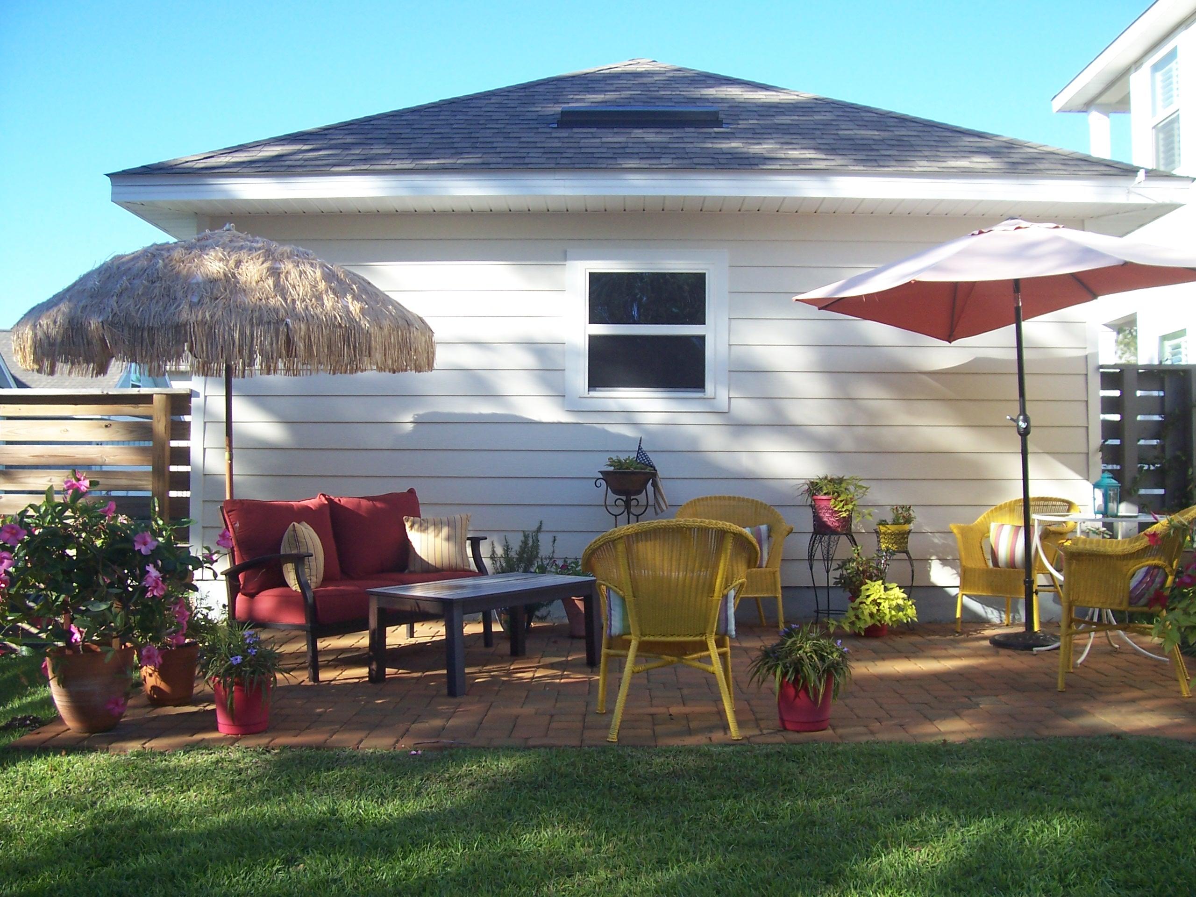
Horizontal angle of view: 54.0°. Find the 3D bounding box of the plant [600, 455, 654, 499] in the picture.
[{"bbox_3d":[0.188,0.176,7.500,0.370,0.275,0.370,0,-1,0],"label":"plant"}]

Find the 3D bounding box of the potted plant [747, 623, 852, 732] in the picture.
[{"bbox_3d":[0.806,0.912,4.700,0.410,0.430,0.400,0,-1,0],"label":"potted plant"}]

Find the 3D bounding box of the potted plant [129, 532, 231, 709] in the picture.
[{"bbox_3d":[-1.829,0.732,5.150,0.440,0.772,0.430,0,-1,0],"label":"potted plant"}]

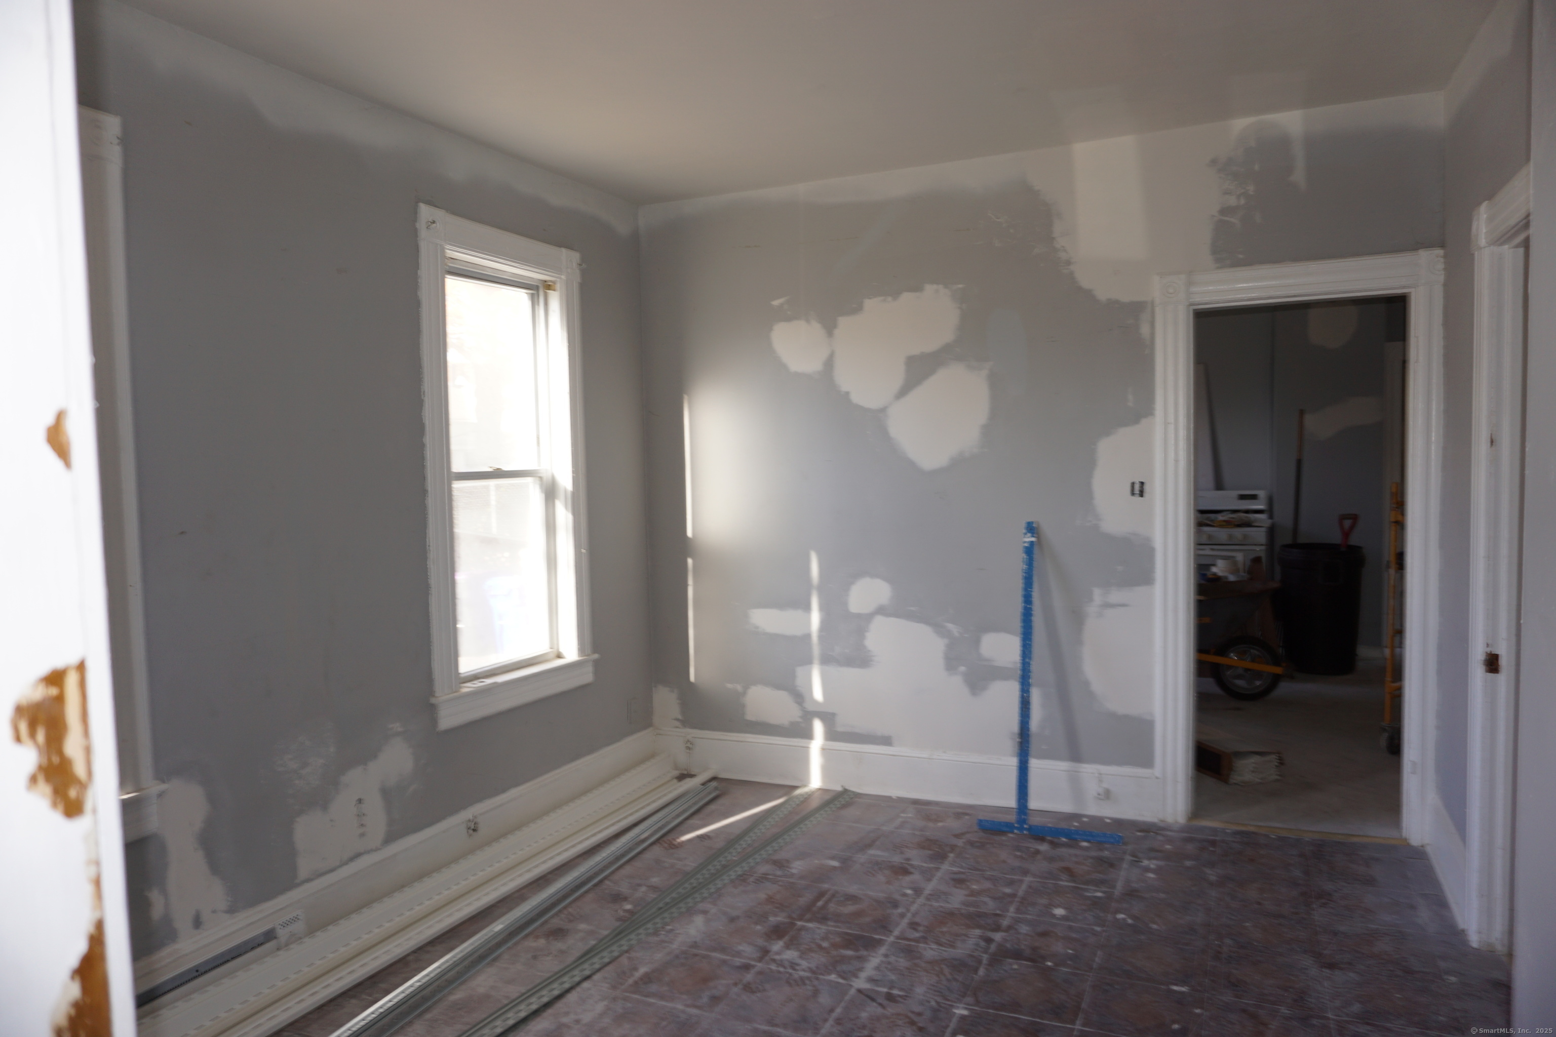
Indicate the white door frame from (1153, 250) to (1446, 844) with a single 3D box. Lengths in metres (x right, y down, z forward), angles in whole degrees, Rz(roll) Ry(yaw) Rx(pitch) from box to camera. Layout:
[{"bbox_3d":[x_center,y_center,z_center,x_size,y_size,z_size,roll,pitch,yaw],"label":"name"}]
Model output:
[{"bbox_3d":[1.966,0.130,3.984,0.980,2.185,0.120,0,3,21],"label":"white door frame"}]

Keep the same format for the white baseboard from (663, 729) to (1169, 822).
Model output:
[{"bbox_3d":[0.471,1.119,4.598,2.270,0.212,0.030,0,3,21],"label":"white baseboard"}]

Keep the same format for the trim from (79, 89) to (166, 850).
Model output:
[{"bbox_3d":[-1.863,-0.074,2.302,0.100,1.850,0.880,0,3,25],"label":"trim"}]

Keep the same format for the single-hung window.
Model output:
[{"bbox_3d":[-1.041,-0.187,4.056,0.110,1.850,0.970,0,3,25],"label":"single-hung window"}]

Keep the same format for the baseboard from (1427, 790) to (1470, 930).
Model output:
[{"bbox_3d":[2.257,1.136,3.500,0.025,0.215,0.710,0,3,24],"label":"baseboard"}]

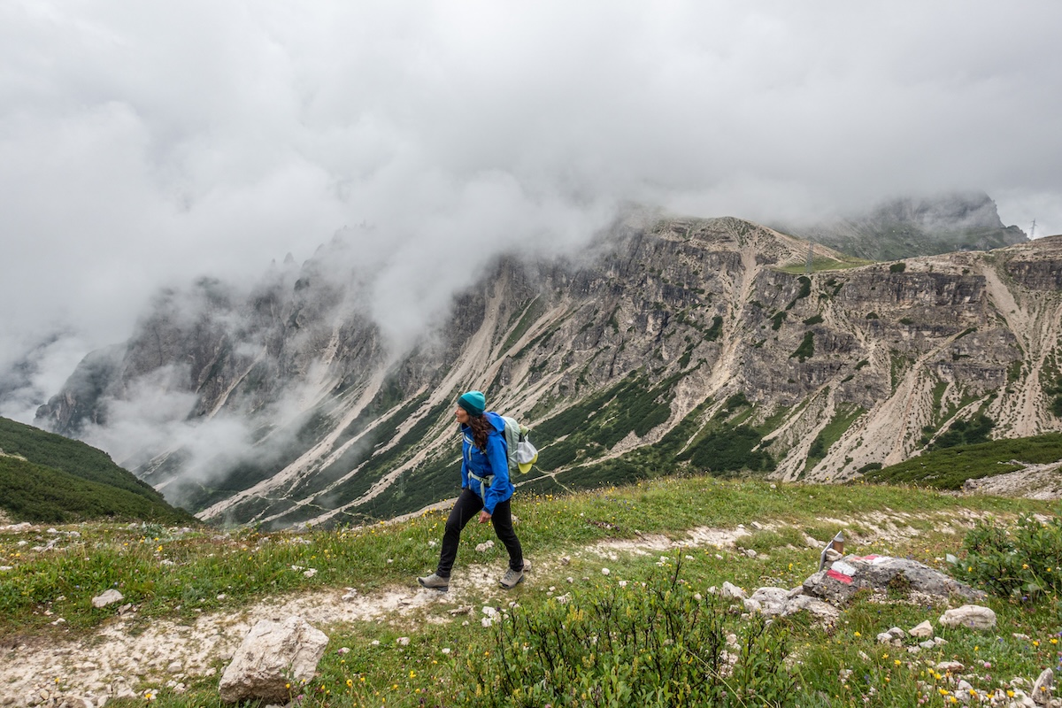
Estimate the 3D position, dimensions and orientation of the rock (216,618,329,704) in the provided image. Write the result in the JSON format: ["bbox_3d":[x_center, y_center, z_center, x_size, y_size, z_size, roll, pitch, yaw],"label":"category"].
[{"bbox_3d":[-1.392,1.645,3.820,0.480,0.350,0.410,3,7,18],"label":"rock"}]

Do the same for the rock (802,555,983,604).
[{"bbox_3d":[2.693,1.713,5.300,1.200,0.280,0.520,1,6,3],"label":"rock"}]

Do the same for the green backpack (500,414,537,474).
[{"bbox_3d":[-0.127,0.755,5.780,0.250,0.490,0.290,-6,9,-25],"label":"green backpack"}]

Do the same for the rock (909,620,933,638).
[{"bbox_3d":[2.423,1.705,4.400,0.145,0.090,0.110,3,7,18],"label":"rock"}]

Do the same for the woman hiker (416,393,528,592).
[{"bbox_3d":[-0.473,1.092,5.690,0.800,1.630,0.500,-2,7,-25],"label":"woman hiker"}]

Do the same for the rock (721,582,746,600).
[{"bbox_3d":[1.514,1.772,5.300,0.170,0.115,0.140,2,6,12],"label":"rock"}]

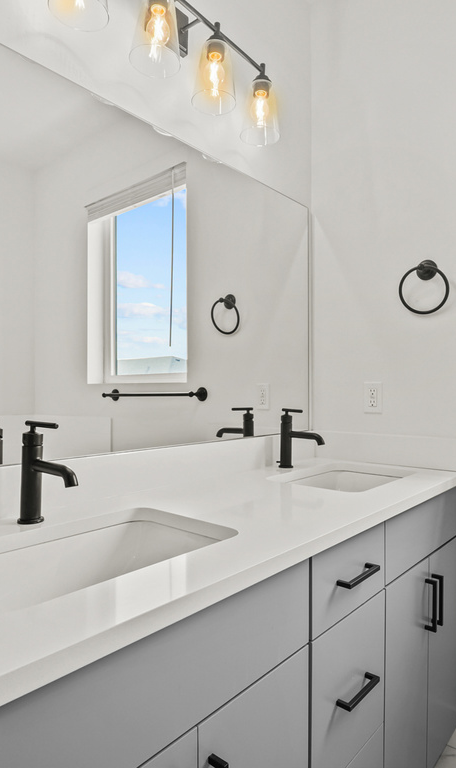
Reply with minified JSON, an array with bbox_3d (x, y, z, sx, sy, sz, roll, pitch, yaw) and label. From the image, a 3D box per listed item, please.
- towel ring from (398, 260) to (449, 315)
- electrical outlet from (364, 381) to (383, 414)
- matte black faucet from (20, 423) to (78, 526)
[{"bbox_3d":[0.651,-0.320,1.562,0.160,0.186,0.058,-1,-1,42],"label":"towel ring"},{"bbox_3d":[0.524,0.052,1.703,0.070,0.114,0.008,-1,-1,42],"label":"electrical outlet"},{"bbox_3d":[-0.342,0.172,0.900,0.177,0.198,0.050,0,-1,39],"label":"matte black faucet"}]

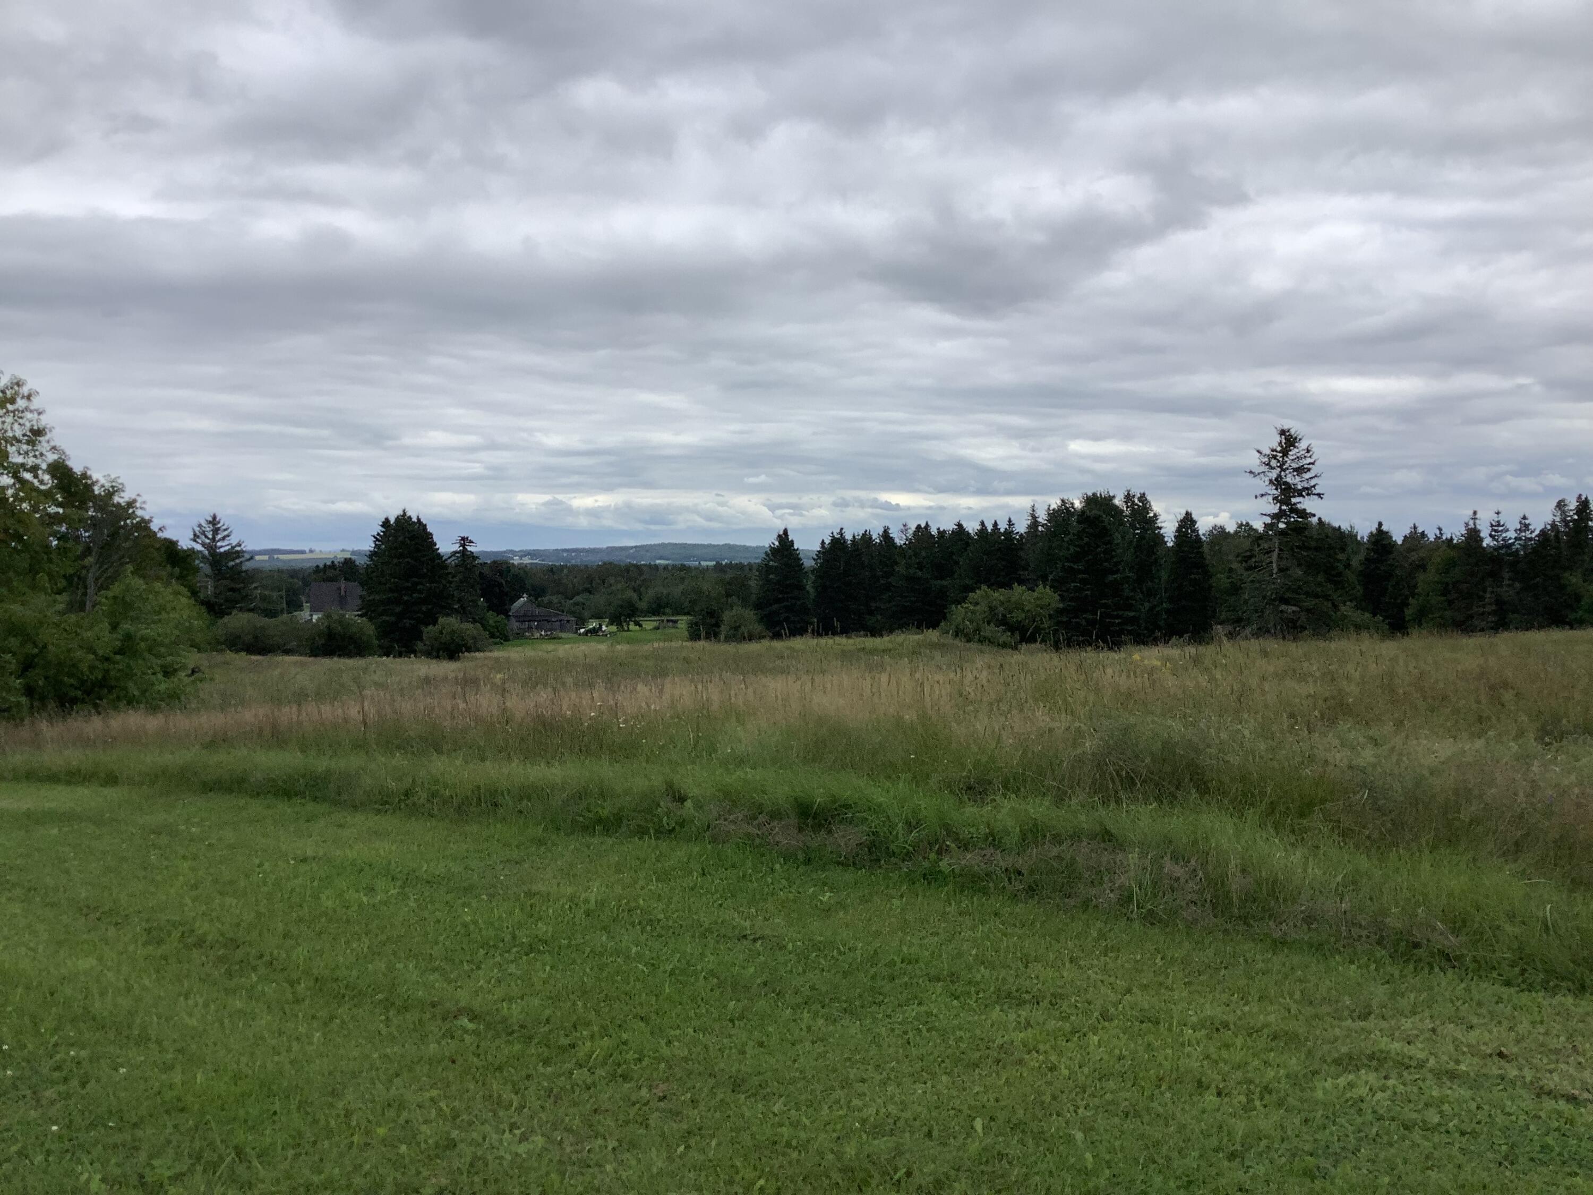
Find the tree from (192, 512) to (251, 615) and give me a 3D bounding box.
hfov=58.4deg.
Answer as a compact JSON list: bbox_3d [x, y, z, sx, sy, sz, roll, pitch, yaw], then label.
[{"bbox_3d":[-43.670,-1.790,108.000,4.520,9.330,4.520,0,2,0],"label":"tree"}]

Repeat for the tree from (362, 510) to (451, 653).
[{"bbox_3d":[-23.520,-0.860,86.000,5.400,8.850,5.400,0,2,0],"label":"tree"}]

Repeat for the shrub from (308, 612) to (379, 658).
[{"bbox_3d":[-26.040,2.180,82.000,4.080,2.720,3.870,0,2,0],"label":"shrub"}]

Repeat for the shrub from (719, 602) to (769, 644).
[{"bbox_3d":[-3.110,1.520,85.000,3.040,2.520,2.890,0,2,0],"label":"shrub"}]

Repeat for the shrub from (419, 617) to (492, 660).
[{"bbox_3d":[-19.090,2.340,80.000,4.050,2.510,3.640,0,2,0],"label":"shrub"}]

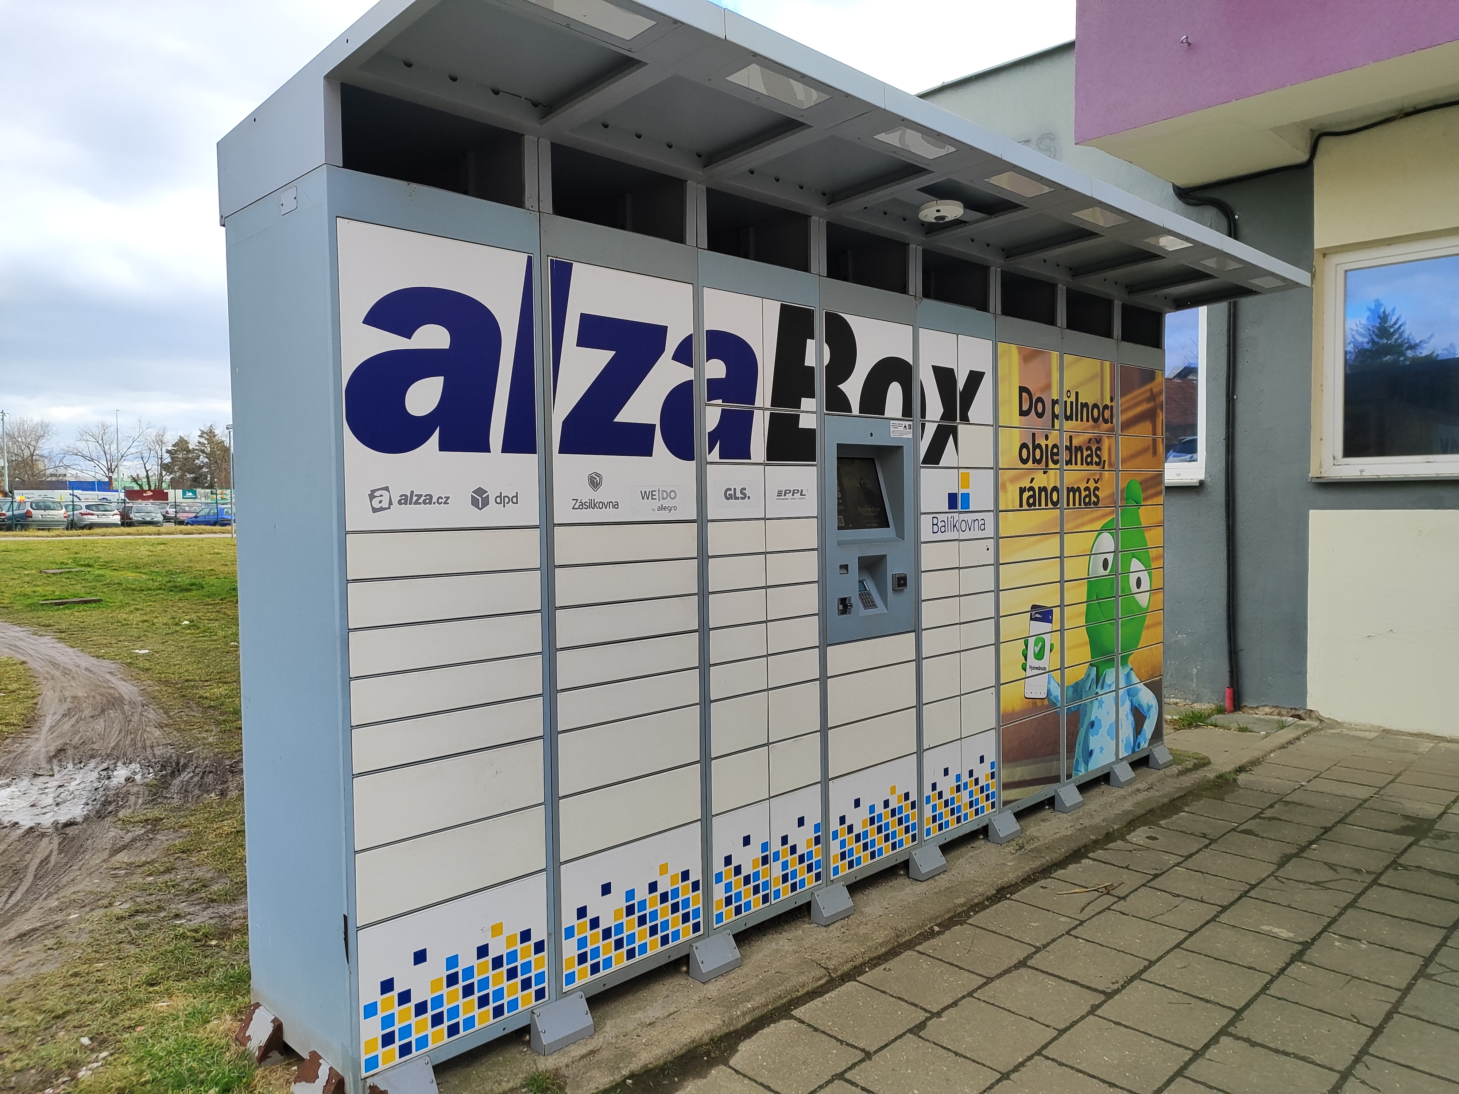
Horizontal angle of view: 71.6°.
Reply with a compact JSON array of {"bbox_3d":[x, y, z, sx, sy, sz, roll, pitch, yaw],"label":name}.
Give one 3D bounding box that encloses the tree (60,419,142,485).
[{"bbox_3d":[-60.788,-7.437,98.000,7.000,9.518,7.000,-2,3,-32],"label":"tree"}]

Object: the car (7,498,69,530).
[{"bbox_3d":[-34.100,-1.491,49.200,4.320,1.660,1.760,1,3,33],"label":"car"}]

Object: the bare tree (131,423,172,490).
[{"bbox_3d":[-58.327,-7.685,102.000,3.800,9.559,3.800,-2,3,-30],"label":"bare tree"}]

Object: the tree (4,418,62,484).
[{"bbox_3d":[-70.509,-7.948,102.000,5.000,10.410,5.000,-3,3,-35],"label":"tree"}]

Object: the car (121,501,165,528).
[{"bbox_3d":[-34.400,-1.848,59.000,1.690,1.430,4.000,-3,4,-43],"label":"car"}]

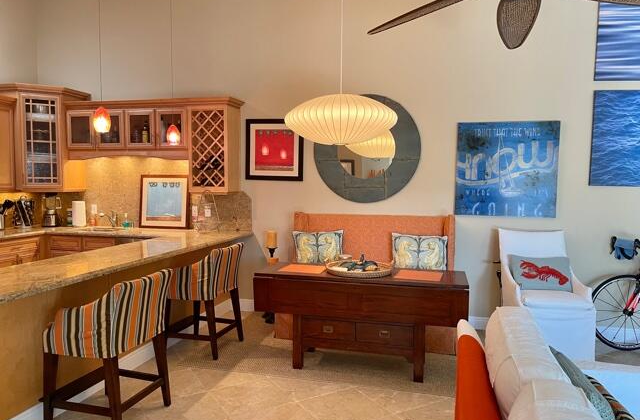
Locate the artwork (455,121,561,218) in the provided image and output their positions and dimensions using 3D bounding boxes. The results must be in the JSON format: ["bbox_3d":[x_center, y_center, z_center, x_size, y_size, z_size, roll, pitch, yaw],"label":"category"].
[{"bbox_3d":[1.806,-0.391,4.660,0.920,0.908,0.035,1,3,15],"label":"artwork"}]

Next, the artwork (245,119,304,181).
[{"bbox_3d":[-0.492,-0.654,5.227,0.660,0.665,0.035,2,3,13],"label":"artwork"}]

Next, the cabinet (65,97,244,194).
[{"bbox_3d":[-1.898,-0.709,5.471,2.090,1.007,0.360,1,3,15],"label":"cabinet"}]

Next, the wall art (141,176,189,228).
[{"bbox_3d":[-1.784,-0.087,5.538,0.615,0.620,0.030,2,0,13],"label":"wall art"}]

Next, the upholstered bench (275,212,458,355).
[{"bbox_3d":[0.463,0.630,4.654,1.658,1.145,0.750,1,3,15],"label":"upholstered bench"}]

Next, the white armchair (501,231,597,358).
[{"bbox_3d":[2.002,0.730,4.329,0.645,1.035,0.640,1,3,8],"label":"white armchair"}]

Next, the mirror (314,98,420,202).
[{"bbox_3d":[0.484,-0.635,5.006,1.115,1.120,0.040,2,3,13],"label":"mirror"}]

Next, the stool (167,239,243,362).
[{"bbox_3d":[-1.026,0.756,4.213,0.560,0.910,0.570,2,3,13],"label":"stool"}]

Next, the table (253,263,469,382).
[{"bbox_3d":[0.326,0.871,3.807,1.593,0.756,0.590,1,3,15],"label":"table"}]

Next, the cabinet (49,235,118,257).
[{"bbox_3d":[-2.484,0.688,5.486,0.880,0.875,0.620,1,3,15],"label":"cabinet"}]

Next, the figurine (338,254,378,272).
[{"bbox_3d":[0.307,0.423,3.808,0.300,0.110,0.180,1,3,15],"label":"figurine"}]

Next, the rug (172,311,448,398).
[{"bbox_3d":[0.243,1.219,4.292,2.510,0.012,1.585,2,3,13],"label":"rug"}]

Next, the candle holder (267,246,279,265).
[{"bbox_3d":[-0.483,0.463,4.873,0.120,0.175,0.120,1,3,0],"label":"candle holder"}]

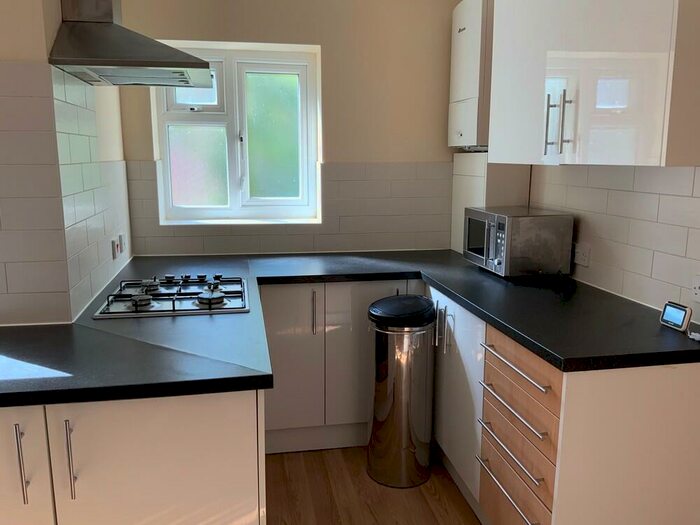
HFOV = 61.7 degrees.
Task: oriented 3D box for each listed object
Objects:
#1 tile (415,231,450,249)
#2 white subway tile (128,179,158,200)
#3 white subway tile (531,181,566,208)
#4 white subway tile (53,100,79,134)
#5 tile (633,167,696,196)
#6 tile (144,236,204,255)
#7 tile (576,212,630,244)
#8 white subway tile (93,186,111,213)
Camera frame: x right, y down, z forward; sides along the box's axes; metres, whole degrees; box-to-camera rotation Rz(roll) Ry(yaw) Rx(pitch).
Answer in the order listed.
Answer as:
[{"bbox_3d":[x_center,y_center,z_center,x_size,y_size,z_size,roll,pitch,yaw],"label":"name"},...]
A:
[{"bbox_3d":[0.486,-0.127,3.415,0.205,0.100,0.010,-2,10,-9],"label":"tile"},{"bbox_3d":[-1.091,-0.382,3.097,0.141,0.100,0.010,-2,11,-11],"label":"white subway tile"},{"bbox_3d":[0.961,-0.323,2.811,0.010,0.100,0.301,-2,11,-11],"label":"white subway tile"},{"bbox_3d":[-0.937,-0.477,1.935,0.010,0.100,0.297,-2,11,-12],"label":"white subway tile"},{"bbox_3d":[1.110,-0.291,2.079,0.009,0.100,0.300,-2,11,-10],"label":"tile"},{"bbox_3d":[-0.948,-0.087,3.180,0.300,0.100,0.010,-2,11,-11],"label":"tile"},{"bbox_3d":[1.063,-0.146,2.433,0.010,0.100,0.300,-2,11,-11],"label":"tile"},{"bbox_3d":[-1.036,-0.262,2.443,0.009,0.100,0.300,-2,11,-11],"label":"white subway tile"}]

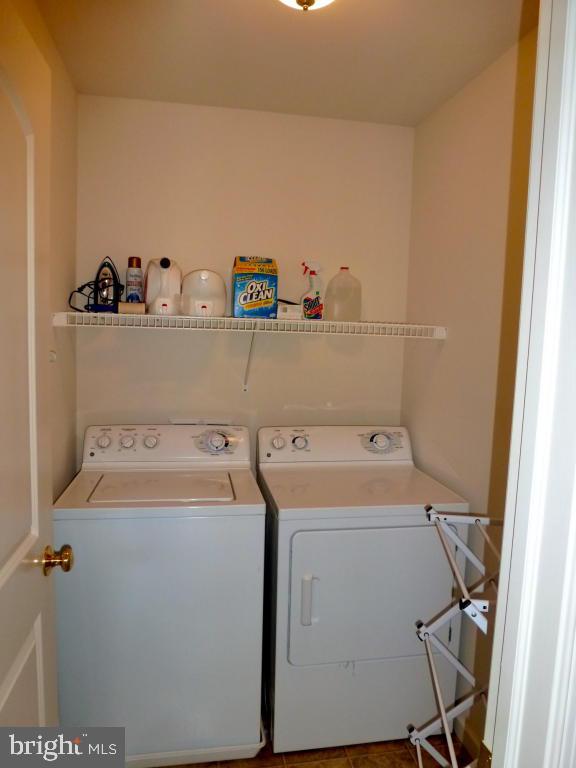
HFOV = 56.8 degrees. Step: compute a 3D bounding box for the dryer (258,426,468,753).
[{"bbox_3d":[0.246,0.757,2.193,0.686,1.079,0.675,1,6,-10],"label":"dryer"}]

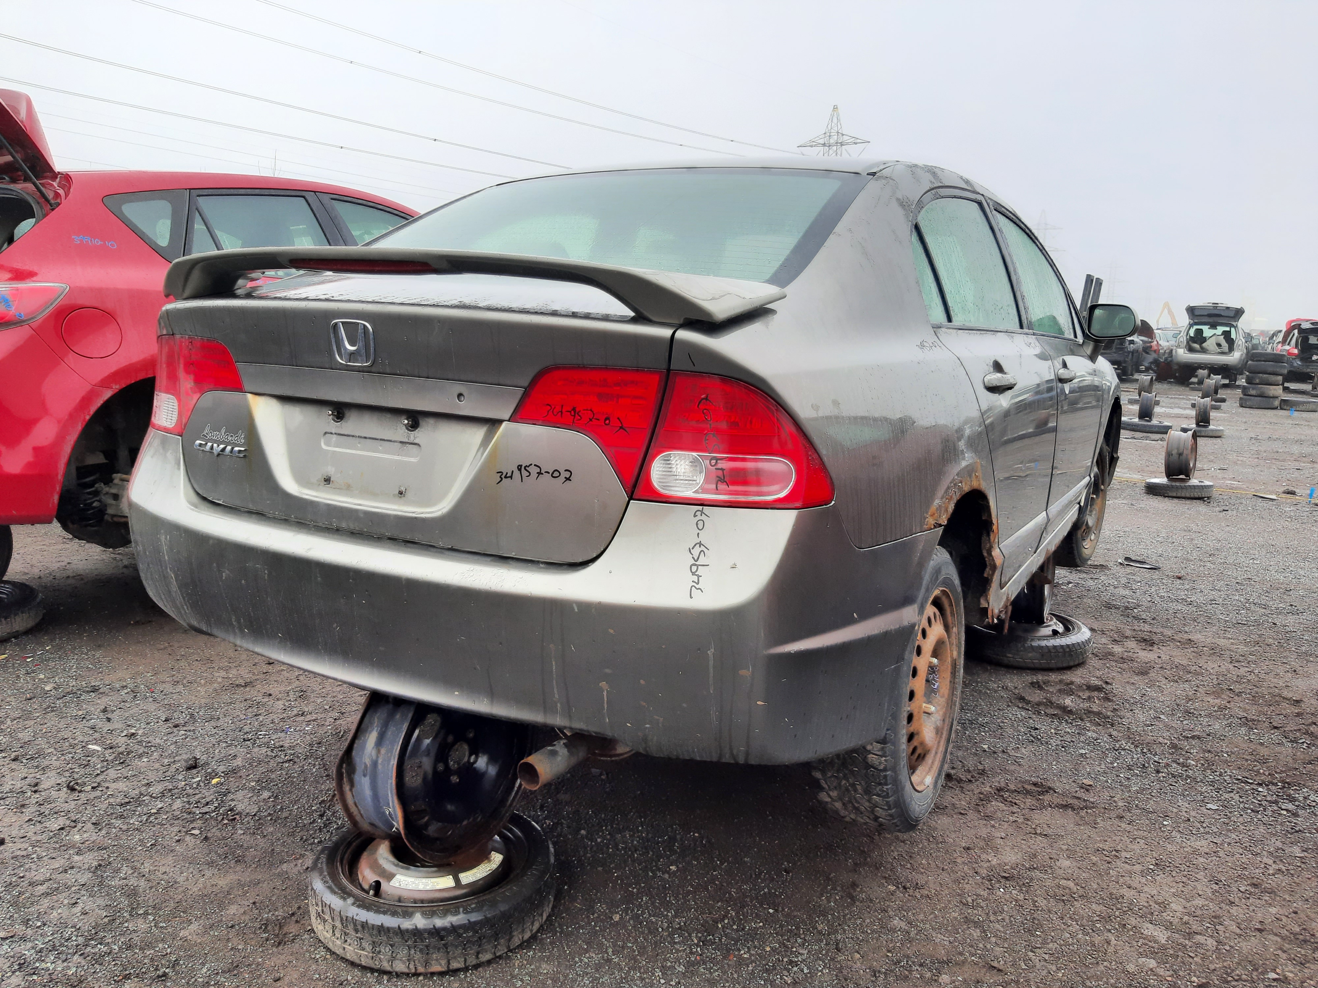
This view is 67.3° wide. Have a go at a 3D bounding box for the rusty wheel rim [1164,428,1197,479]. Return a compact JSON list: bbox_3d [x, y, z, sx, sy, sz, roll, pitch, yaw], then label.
[{"bbox_3d":[4.375,-0.335,8.300,0.185,0.415,0.415,9,13,34],"label":"rusty wheel rim"}]

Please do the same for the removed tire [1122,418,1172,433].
[{"bbox_3d":[7.252,-1.016,14.750,0.700,0.160,0.700,1,9,0],"label":"removed tire"}]

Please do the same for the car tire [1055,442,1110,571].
[{"bbox_3d":[1.835,0.002,4.389,0.205,0.630,0.630,9,12,34],"label":"car tire"}]

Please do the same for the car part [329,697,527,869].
[{"bbox_3d":[-0.500,0.592,2.215,0.170,0.415,0.415,-3,6,30],"label":"car part"}]

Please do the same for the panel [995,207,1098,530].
[{"bbox_3d":[1.296,-0.390,3.350,0.260,1.050,1.170,8,11,29],"label":"panel"}]

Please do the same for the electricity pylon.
[{"bbox_3d":[41.630,-68.947,242.780,19.000,50.000,8.000,9,13,32],"label":"electricity pylon"}]

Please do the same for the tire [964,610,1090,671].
[{"bbox_3d":[1.525,0.603,4.188,0.565,0.122,0.565,1,9,0],"label":"tire"}]

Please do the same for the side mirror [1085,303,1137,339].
[{"bbox_3d":[1.636,-0.621,3.573,0.180,0.135,0.110,8,11,29],"label":"side mirror"}]

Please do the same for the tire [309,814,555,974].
[{"bbox_3d":[-0.508,0.873,2.252,0.550,0.128,0.550,1,9,0],"label":"tire"}]

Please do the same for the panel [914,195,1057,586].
[{"bbox_3d":[0.772,-0.258,2.462,0.270,1.050,1.120,8,11,29],"label":"panel"}]

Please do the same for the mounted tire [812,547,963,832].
[{"bbox_3d":[0.509,0.408,2.158,0.205,0.625,0.625,8,12,29],"label":"mounted tire"}]

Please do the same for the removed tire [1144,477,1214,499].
[{"bbox_3d":[4.554,-0.055,8.674,0.545,0.117,0.545,1,9,0],"label":"removed tire"}]

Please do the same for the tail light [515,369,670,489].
[{"bbox_3d":[-0.105,-0.105,1.529,0.265,0.209,0.085,8,12,29],"label":"tail light"}]

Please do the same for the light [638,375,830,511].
[{"bbox_3d":[0.112,-0.084,1.484,0.267,0.208,0.183,8,12,29],"label":"light"}]

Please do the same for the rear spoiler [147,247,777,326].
[{"bbox_3d":[-0.437,-0.386,1.785,1.310,0.108,0.315,8,12,29],"label":"rear spoiler"}]

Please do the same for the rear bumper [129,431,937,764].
[{"bbox_3d":[-0.404,0.116,1.971,1.740,0.419,0.690,8,12,29],"label":"rear bumper"}]

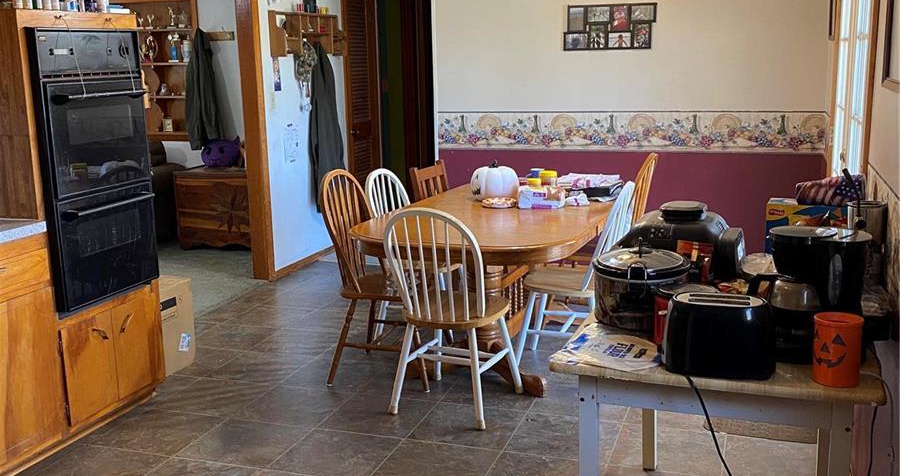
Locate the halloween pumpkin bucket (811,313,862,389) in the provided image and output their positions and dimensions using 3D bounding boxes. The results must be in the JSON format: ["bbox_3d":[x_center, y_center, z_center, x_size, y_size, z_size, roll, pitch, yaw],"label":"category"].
[{"bbox_3d":[0.887,0.255,2.060,0.107,0.150,0.107,7,14,35],"label":"halloween pumpkin bucket"}]

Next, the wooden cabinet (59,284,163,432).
[{"bbox_3d":[-1.726,0.480,3.941,0.623,0.498,0.664,3,12,19],"label":"wooden cabinet"}]

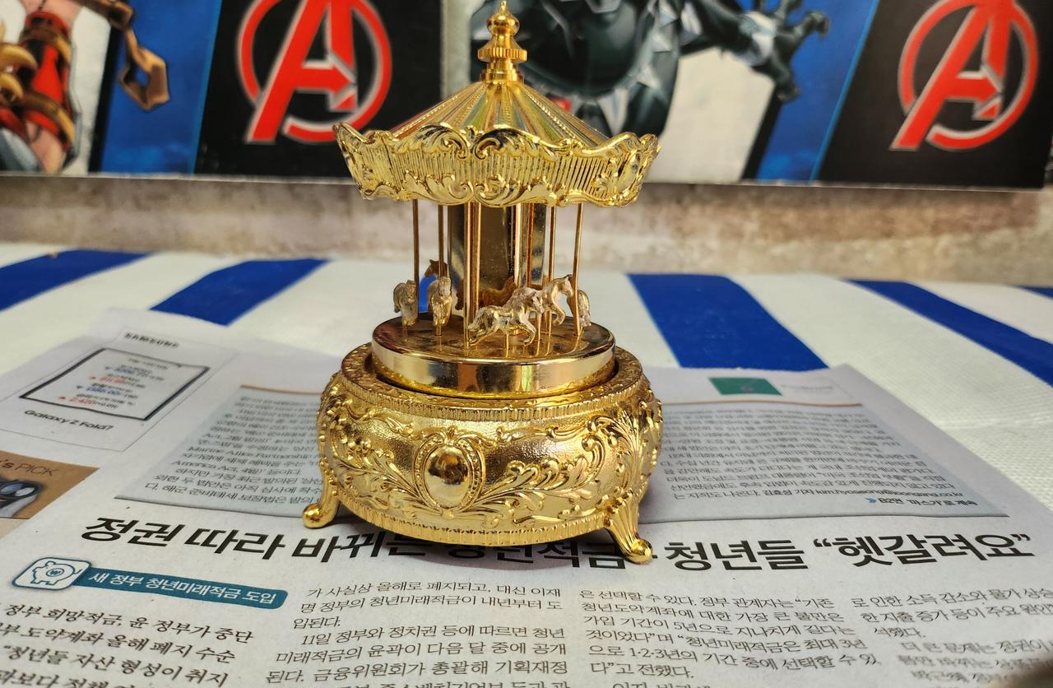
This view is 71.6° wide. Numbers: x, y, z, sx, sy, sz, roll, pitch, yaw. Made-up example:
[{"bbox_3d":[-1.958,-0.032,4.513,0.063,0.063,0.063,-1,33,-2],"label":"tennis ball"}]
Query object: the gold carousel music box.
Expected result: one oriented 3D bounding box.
[{"bbox_3d":[-0.008,-0.019,0.190,0.088,0.128,0.094,4,14,8],"label":"gold carousel music box"}]

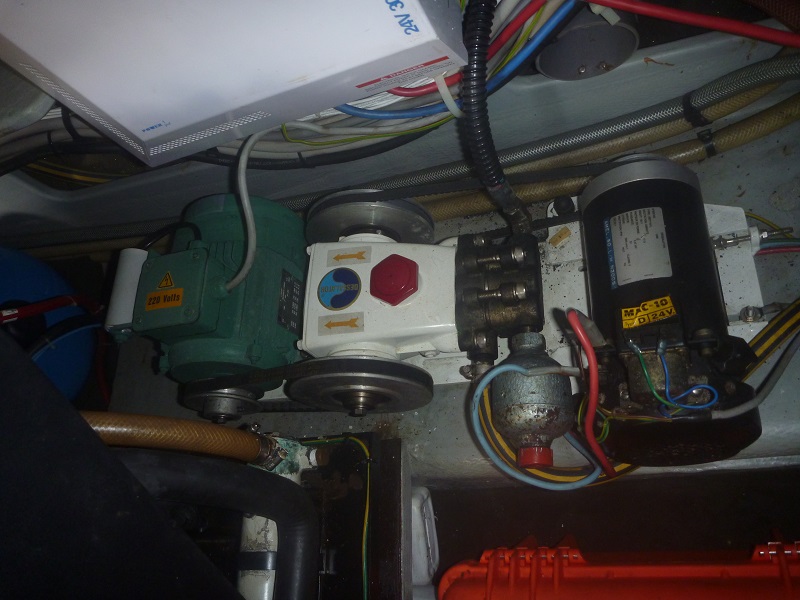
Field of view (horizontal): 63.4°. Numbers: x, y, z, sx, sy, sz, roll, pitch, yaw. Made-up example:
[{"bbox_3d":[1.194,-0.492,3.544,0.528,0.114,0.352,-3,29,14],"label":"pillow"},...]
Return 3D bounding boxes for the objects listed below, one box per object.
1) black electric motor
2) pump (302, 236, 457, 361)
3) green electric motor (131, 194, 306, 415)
[{"bbox_3d":[0.250,0.007,0.625,0.144,0.140,0.272,-7,63,17],"label":"black electric motor"},{"bbox_3d":[-0.006,0.005,0.679,0.164,0.130,0.138,-7,63,17],"label":"pump"},{"bbox_3d":[-0.192,0.007,0.718,0.148,0.192,0.237,-7,63,17],"label":"green electric motor"}]

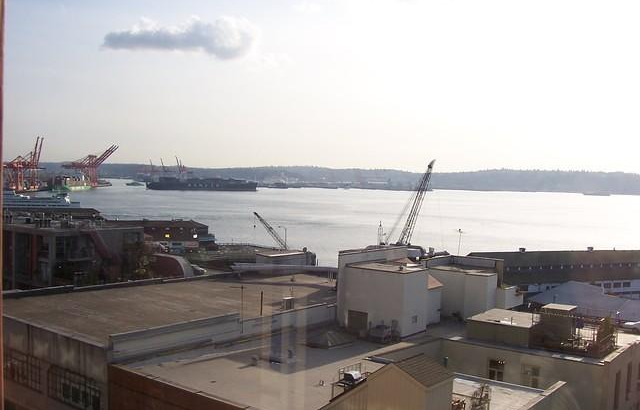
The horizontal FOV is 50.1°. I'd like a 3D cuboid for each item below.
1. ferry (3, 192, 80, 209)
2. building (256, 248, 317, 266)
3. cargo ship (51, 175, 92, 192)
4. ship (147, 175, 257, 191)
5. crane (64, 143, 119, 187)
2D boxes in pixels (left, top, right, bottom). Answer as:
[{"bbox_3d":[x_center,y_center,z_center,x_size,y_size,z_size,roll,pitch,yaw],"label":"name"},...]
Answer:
[{"bbox_3d":[-319.990,-5.130,724.780,125.000,22.000,24.000,1,3,-24],"label":"ferry"},{"bbox_3d":[-15.040,24.420,286.250,11.000,7.000,26.000,3,3,35],"label":"building"},{"bbox_3d":[-549.730,-50.670,1524.870,32.000,34.000,235.000,2,2,-5],"label":"cargo ship"},{"bbox_3d":[-293.510,-53.930,1719.590,280.000,40.000,38.000,1,2,-20],"label":"ship"},{"bbox_3d":[-562.350,-96.850,1678.140,122.000,103.000,32.000,2,2,-5],"label":"crane"}]

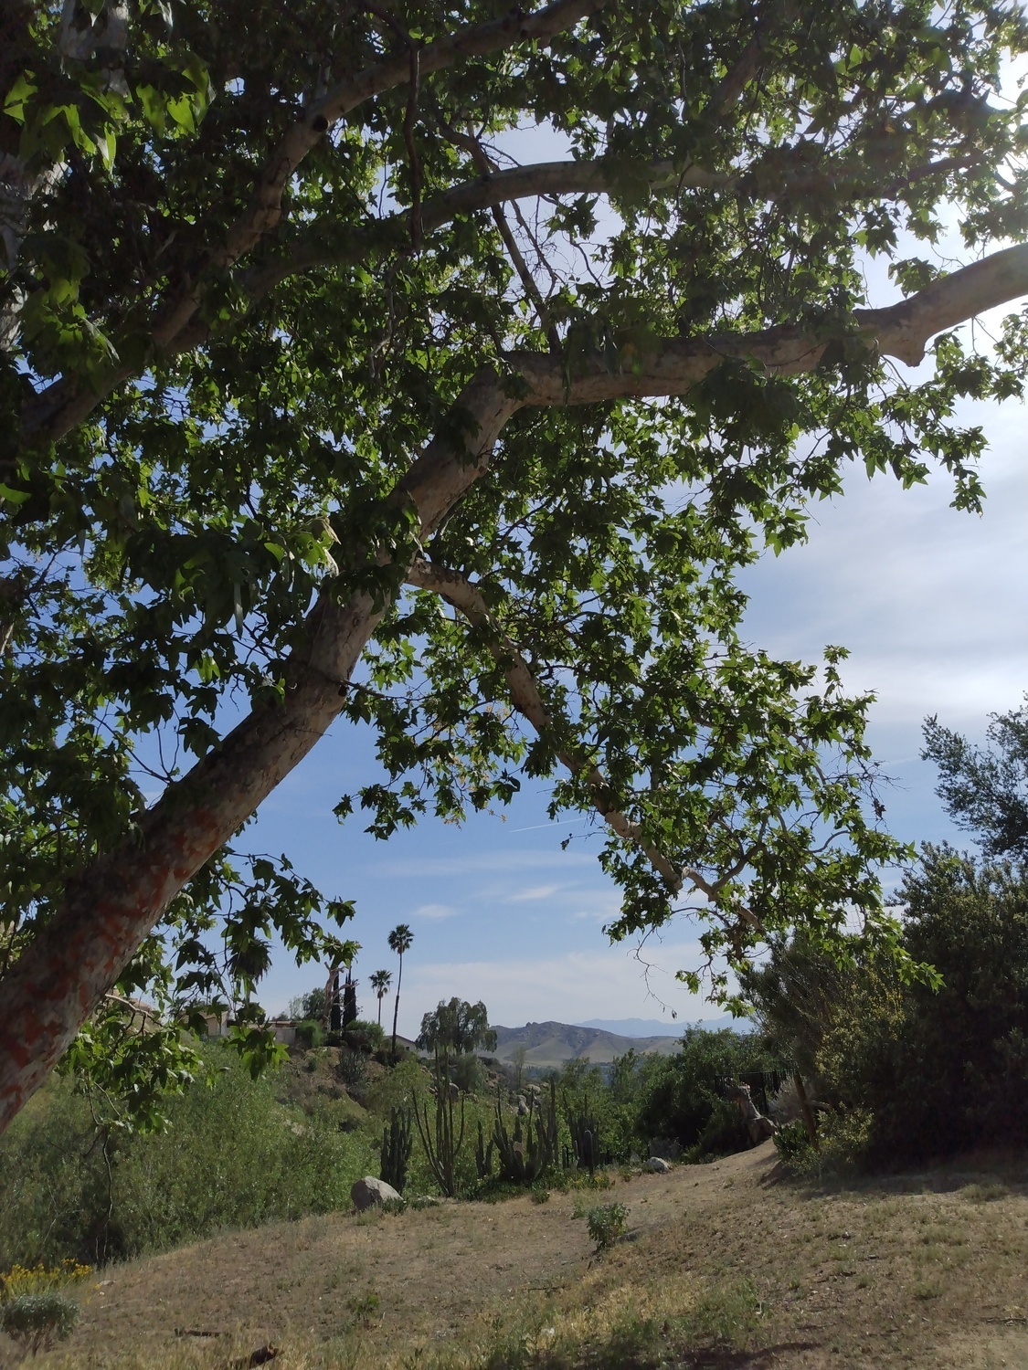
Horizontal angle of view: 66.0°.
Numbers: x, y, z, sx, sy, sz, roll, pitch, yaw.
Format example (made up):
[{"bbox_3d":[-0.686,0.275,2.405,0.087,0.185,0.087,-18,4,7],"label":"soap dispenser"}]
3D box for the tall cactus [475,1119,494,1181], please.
[{"bbox_3d":[-0.790,12.475,21.234,0.517,1.462,0.414,0,-25,0],"label":"tall cactus"}]

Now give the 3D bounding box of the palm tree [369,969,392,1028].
[{"bbox_3d":[-17.554,42.085,103.912,3.102,9.026,3.102,0,-25,0],"label":"palm tree"}]

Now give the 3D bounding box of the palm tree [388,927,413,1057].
[{"bbox_3d":[-14.395,38.484,100.061,3.244,15.926,3.244,0,-25,0],"label":"palm tree"}]

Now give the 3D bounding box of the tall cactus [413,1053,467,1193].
[{"bbox_3d":[-1.894,11.015,20.033,1.380,3.305,1.242,0,-25,0],"label":"tall cactus"}]

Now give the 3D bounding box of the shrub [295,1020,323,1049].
[{"bbox_3d":[-19.382,33.073,75.044,2.740,2.507,2.740,0,-25,0],"label":"shrub"}]

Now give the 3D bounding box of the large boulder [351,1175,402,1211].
[{"bbox_3d":[-3.072,11.353,17.679,1.147,0.671,0.918,0,-25,0],"label":"large boulder"}]

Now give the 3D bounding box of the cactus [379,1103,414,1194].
[{"bbox_3d":[-2.954,11.662,19.957,0.863,1.990,0.777,0,-25,0],"label":"cactus"}]

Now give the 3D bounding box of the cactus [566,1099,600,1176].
[{"bbox_3d":[1.939,12.697,22.232,0.962,1.913,0.866,0,-25,0],"label":"cactus"}]

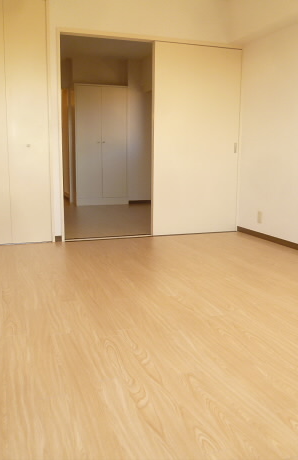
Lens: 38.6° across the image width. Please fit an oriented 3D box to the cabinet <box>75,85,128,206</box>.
[{"bbox_3d":[-0.835,-1.411,7.251,0.891,1.940,0.470,-3,10,-19],"label":"cabinet"}]

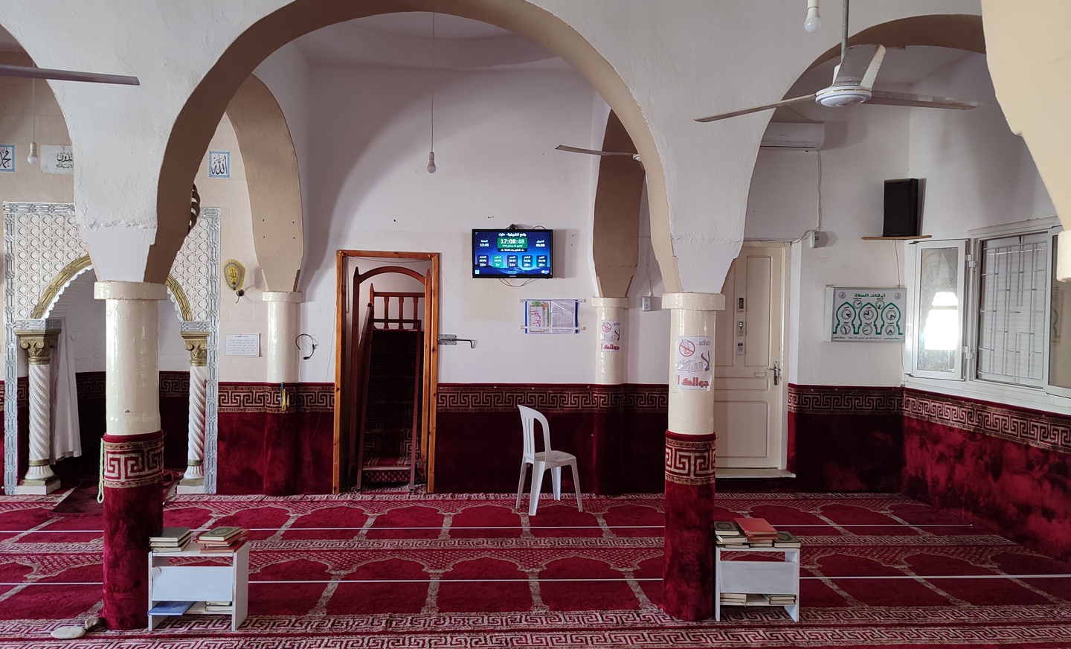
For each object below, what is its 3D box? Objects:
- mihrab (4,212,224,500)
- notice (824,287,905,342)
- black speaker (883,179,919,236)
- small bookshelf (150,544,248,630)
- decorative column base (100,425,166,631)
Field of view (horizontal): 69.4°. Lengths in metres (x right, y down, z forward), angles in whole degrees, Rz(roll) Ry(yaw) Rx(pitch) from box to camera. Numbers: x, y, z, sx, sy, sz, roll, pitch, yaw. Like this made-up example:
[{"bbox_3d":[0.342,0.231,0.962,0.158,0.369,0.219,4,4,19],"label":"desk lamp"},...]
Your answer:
[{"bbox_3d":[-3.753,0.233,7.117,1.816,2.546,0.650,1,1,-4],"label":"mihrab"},{"bbox_3d":[3.037,-0.087,7.130,0.690,0.490,0.150,1,1,-4],"label":"notice"},{"bbox_3d":[3.229,-1.008,6.832,0.215,0.496,0.279,2,2,38],"label":"black speaker"},{"bbox_3d":[-1.770,1.374,4.072,0.446,0.410,0.187,1,2,-4],"label":"small bookshelf"},{"bbox_3d":[-2.093,1.039,4.029,0.290,0.990,0.290,1,1,-4],"label":"decorative column base"}]

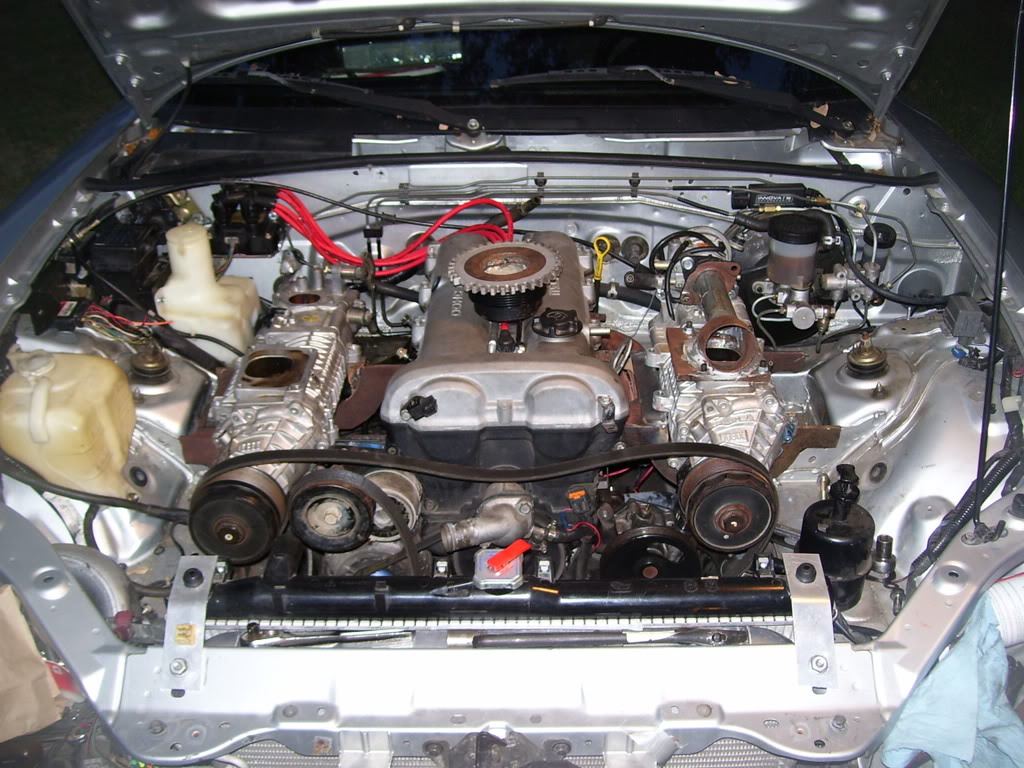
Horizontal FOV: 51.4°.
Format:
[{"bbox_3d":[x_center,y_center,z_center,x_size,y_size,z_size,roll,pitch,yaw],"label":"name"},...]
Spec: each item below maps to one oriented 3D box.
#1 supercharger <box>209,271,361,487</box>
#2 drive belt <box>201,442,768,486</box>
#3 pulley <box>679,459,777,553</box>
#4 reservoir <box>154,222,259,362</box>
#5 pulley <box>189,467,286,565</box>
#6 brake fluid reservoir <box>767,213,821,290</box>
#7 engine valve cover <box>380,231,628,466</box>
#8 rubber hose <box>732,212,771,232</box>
[{"bbox_3d":[-0.281,0.022,1.387,0.160,0.160,0.350,0,29,0],"label":"supercharger"},{"bbox_3d":[-0.035,0.092,1.208,0.640,0.048,0.020,0,29,0],"label":"drive belt"},{"bbox_3d":[0.247,0.142,1.221,0.102,0.100,0.050,0,29,0],"label":"pulley"},{"bbox_3d":[-0.448,-0.132,1.552,0.150,0.195,0.140,0,29,0],"label":"reservoir"},{"bbox_3d":[-0.317,0.155,1.233,0.102,0.100,0.050,0,29,0],"label":"pulley"},{"bbox_3d":[0.393,-0.184,1.487,0.070,0.086,0.070,0,29,0],"label":"brake fluid reservoir"},{"bbox_3d":[-0.009,-0.068,1.498,0.295,0.135,0.485,0,29,0],"label":"engine valve cover"},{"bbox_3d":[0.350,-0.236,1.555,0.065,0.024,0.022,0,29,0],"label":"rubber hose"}]

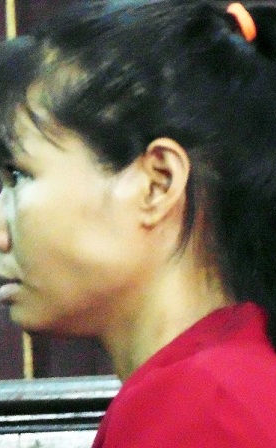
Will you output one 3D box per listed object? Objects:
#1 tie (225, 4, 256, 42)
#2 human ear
[{"bbox_3d":[0.071,-0.140,2.310,0.010,0.034,0.034,-30,0,-16],"label":"tie"},{"bbox_3d":[0.017,-0.027,2.250,0.034,0.063,0.023,12,0,12],"label":"human ear"}]

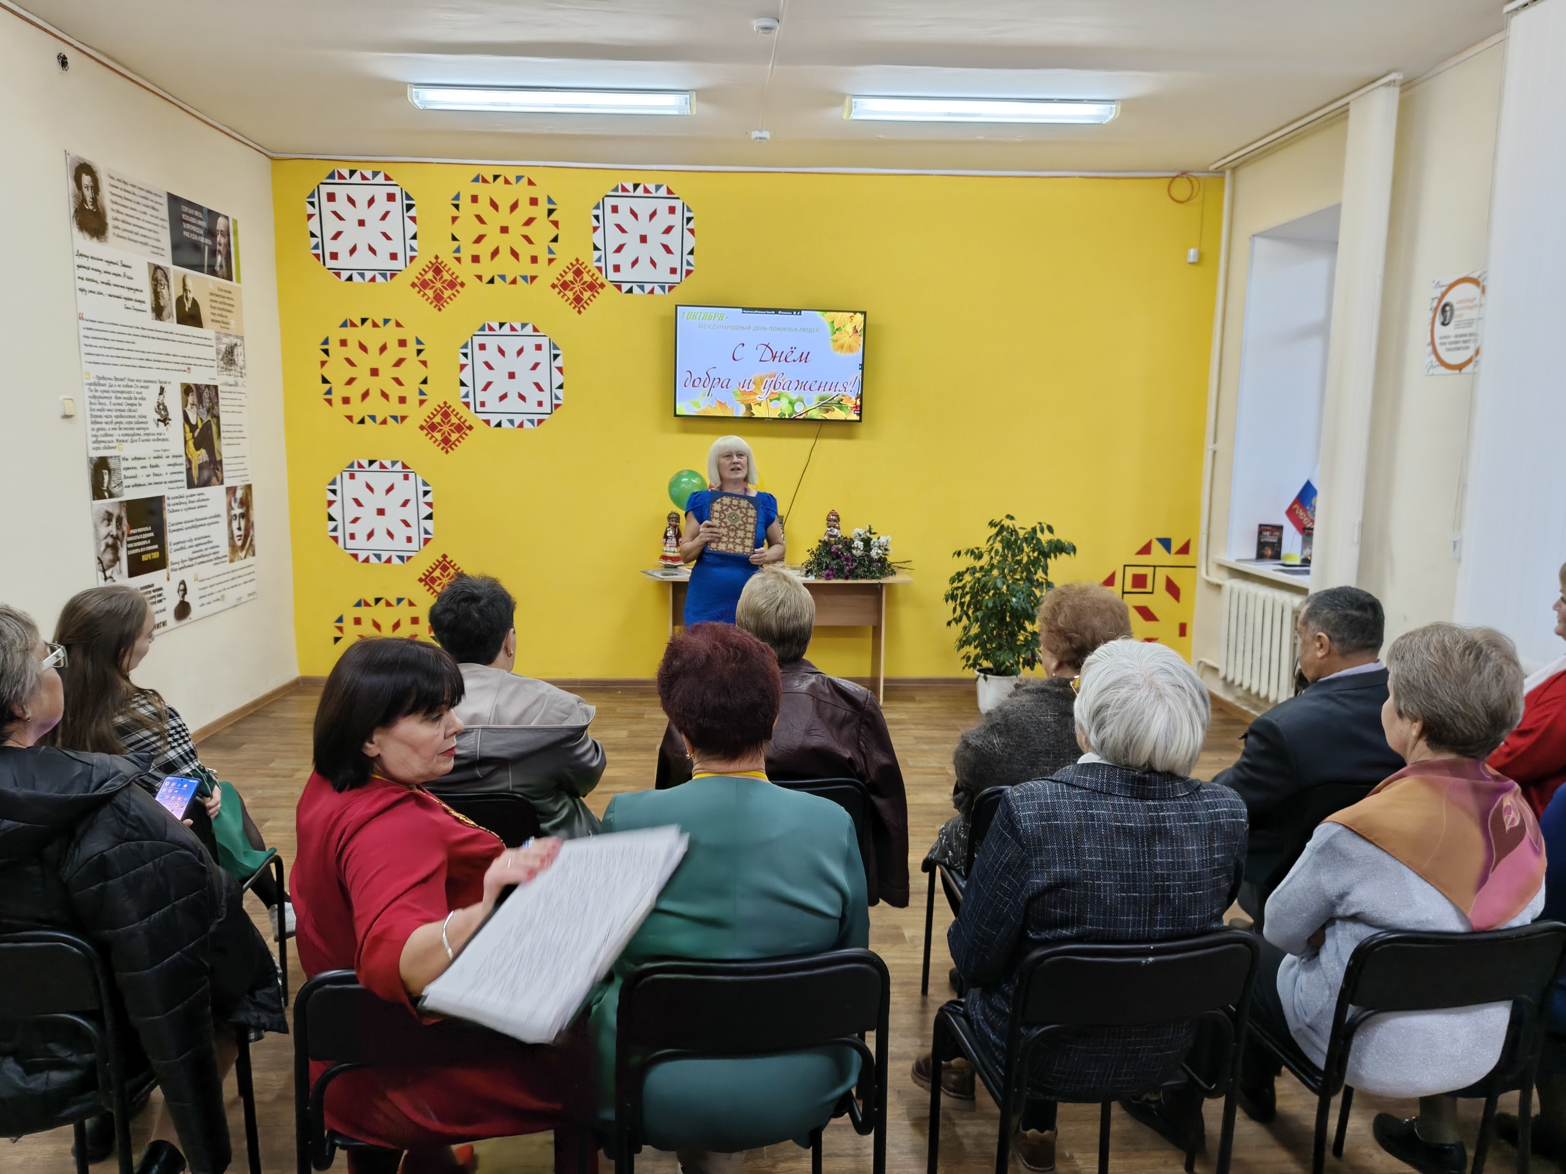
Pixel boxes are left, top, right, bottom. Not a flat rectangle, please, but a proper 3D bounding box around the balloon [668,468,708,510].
[{"bbox_3d":[-0.562,-0.559,6.168,0.235,0.265,0.235,0,8,-2],"label":"balloon"}]

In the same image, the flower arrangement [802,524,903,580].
[{"bbox_3d":[0.427,-0.217,6.320,0.600,0.330,0.360,1,8,-2],"label":"flower arrangement"}]

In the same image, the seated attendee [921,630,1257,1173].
[{"bbox_3d":[0.491,0.679,2.069,0.510,1.270,0.840,-1,8,-10],"label":"seated attendee"}]

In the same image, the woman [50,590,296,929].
[{"bbox_3d":[-1.621,0.581,2.736,0.540,1.250,0.850,2,8,10],"label":"woman"}]

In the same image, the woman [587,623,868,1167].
[{"bbox_3d":[-0.096,0.692,1.938,0.520,1.310,0.740,0,8,-4],"label":"woman"}]

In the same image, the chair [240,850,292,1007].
[{"bbox_3d":[-1.600,0.817,2.581,0.490,0.810,0.540,0,8,-2],"label":"chair"}]

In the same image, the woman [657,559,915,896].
[{"bbox_3d":[-0.013,0.565,2.742,0.590,1.290,0.800,0,8,-2],"label":"woman"}]

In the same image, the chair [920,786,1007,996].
[{"bbox_3d":[0.673,0.845,2.731,0.500,0.800,0.560,0,8,-6],"label":"chair"}]

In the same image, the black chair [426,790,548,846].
[{"bbox_3d":[-0.781,0.830,2.696,0.500,0.800,0.560,0,8,-6],"label":"black chair"}]

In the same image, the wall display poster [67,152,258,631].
[{"bbox_3d":[-3.022,-0.885,5.215,0.020,2.120,1.460,1,8,-2],"label":"wall display poster"}]

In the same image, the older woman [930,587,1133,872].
[{"bbox_3d":[0.699,0.593,2.797,0.560,1.280,0.780,-1,8,-12],"label":"older woman"}]

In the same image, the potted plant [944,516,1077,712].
[{"bbox_3d":[1.280,0.159,6.075,0.710,1.160,0.650,0,8,-2],"label":"potted plant"}]

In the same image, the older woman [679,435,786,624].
[{"bbox_3d":[-0.280,0.020,5.474,0.560,1.615,0.400,1,8,-2],"label":"older woman"}]

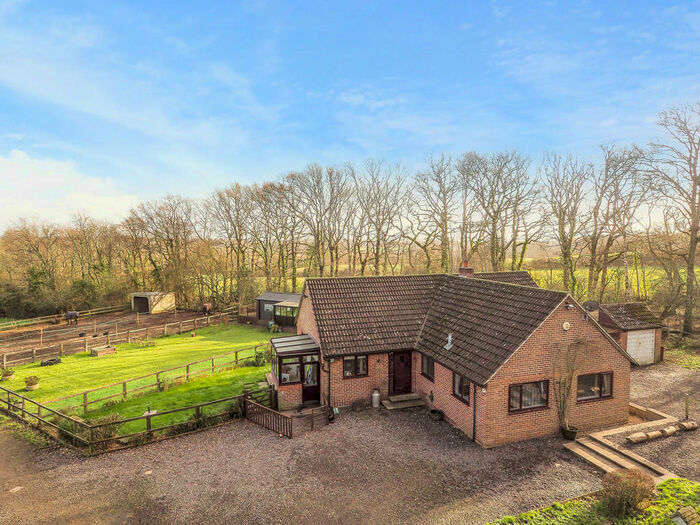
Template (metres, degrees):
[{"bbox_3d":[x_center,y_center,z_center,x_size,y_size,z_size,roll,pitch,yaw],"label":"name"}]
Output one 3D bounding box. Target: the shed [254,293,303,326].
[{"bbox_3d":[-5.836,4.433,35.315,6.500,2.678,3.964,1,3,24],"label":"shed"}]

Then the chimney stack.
[{"bbox_3d":[6.313,0.455,19.821,0.580,1.139,0.700,-1,3,-18],"label":"chimney stack"}]

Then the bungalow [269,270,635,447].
[{"bbox_3d":[4.448,3.618,18.800,16.350,5.434,12.119,-1,3,-18],"label":"bungalow"}]

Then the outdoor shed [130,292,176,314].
[{"bbox_3d":[-22.761,4.535,42.140,3.450,2.220,3.000,1,3,26],"label":"outdoor shed"}]

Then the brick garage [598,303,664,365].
[{"bbox_3d":[17.138,4.335,23.173,3.503,3.340,3.493,-1,3,-18],"label":"brick garage"}]

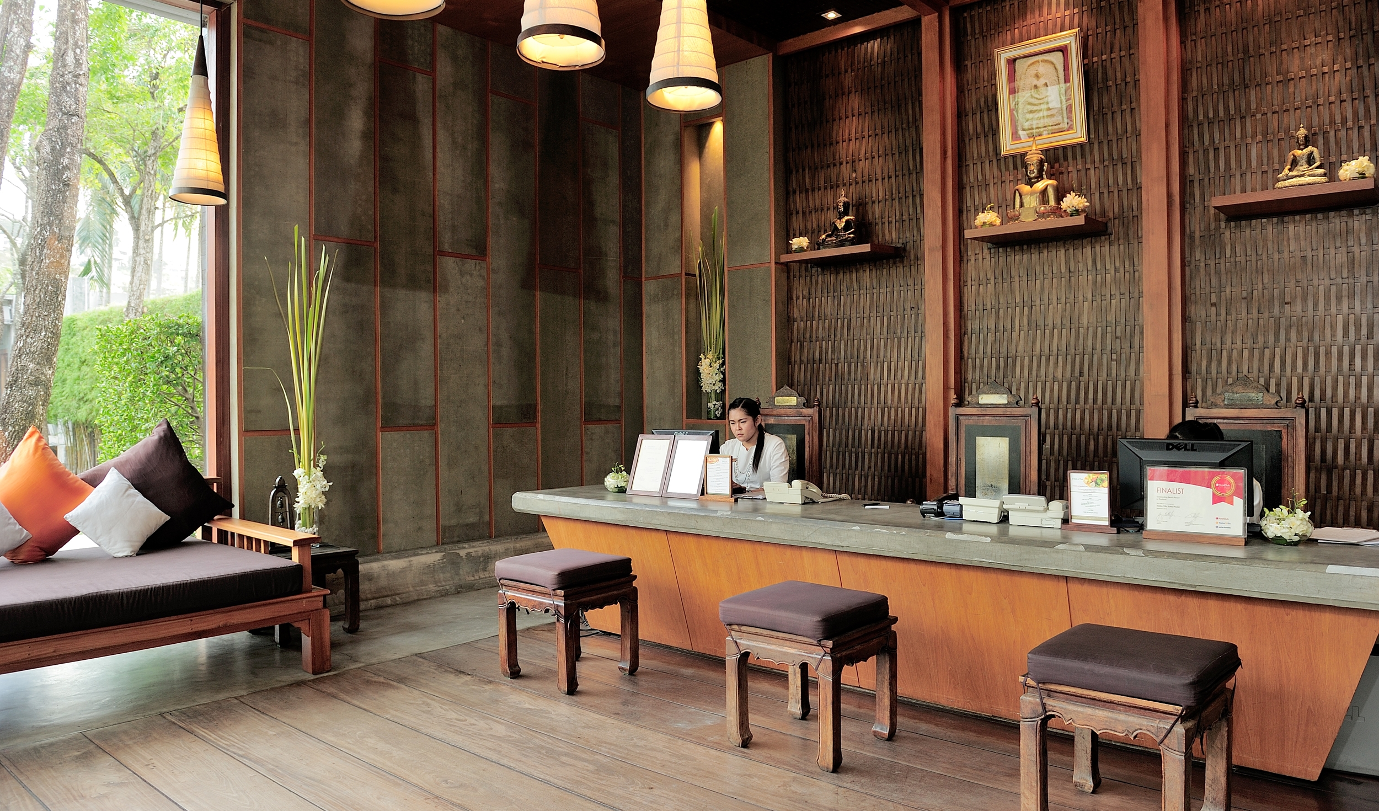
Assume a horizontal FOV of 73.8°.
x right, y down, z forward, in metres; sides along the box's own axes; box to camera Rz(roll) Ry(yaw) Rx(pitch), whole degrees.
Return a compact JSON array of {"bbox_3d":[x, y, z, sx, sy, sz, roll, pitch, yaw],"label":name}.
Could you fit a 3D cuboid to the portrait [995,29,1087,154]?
[{"bbox_3d":[2.079,-1.841,5.438,0.506,0.663,0.040,0,8,40],"label":"portrait"}]

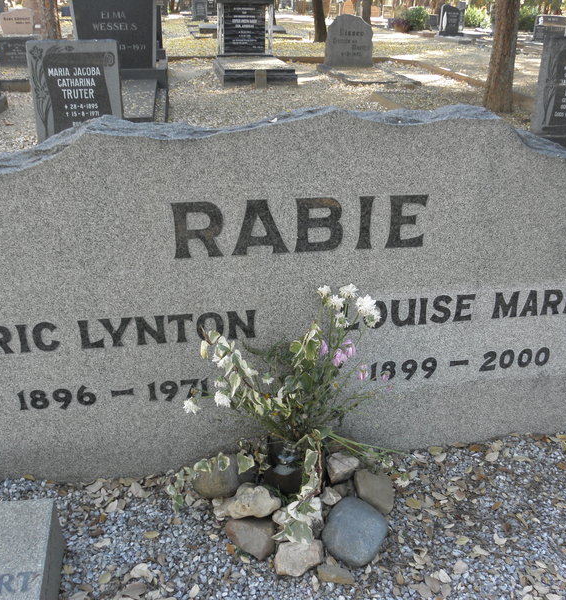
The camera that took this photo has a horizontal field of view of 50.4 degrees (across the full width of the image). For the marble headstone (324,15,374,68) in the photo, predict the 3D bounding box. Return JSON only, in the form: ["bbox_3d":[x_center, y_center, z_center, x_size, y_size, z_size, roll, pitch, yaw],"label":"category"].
[{"bbox_3d":[1.134,-4.474,10.400,0.820,0.880,0.160,-2,23,-6],"label":"marble headstone"}]

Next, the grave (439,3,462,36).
[{"bbox_3d":[4.987,-8.284,17.828,0.634,0.849,0.234,-4,28,-9],"label":"grave"}]

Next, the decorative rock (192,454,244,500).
[{"bbox_3d":[-0.168,0.460,1.565,0.125,0.085,0.105,-4,26,-9],"label":"decorative rock"}]

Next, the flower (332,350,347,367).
[{"bbox_3d":[0.137,0.141,1.457,0.035,0.037,0.034,0,27,0],"label":"flower"}]

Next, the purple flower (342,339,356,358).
[{"bbox_3d":[0.166,0.123,1.525,0.035,0.042,0.030,0,26,0],"label":"purple flower"}]

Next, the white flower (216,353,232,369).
[{"bbox_3d":[-0.146,0.148,1.470,0.040,0.036,0.034,0,26,0],"label":"white flower"}]

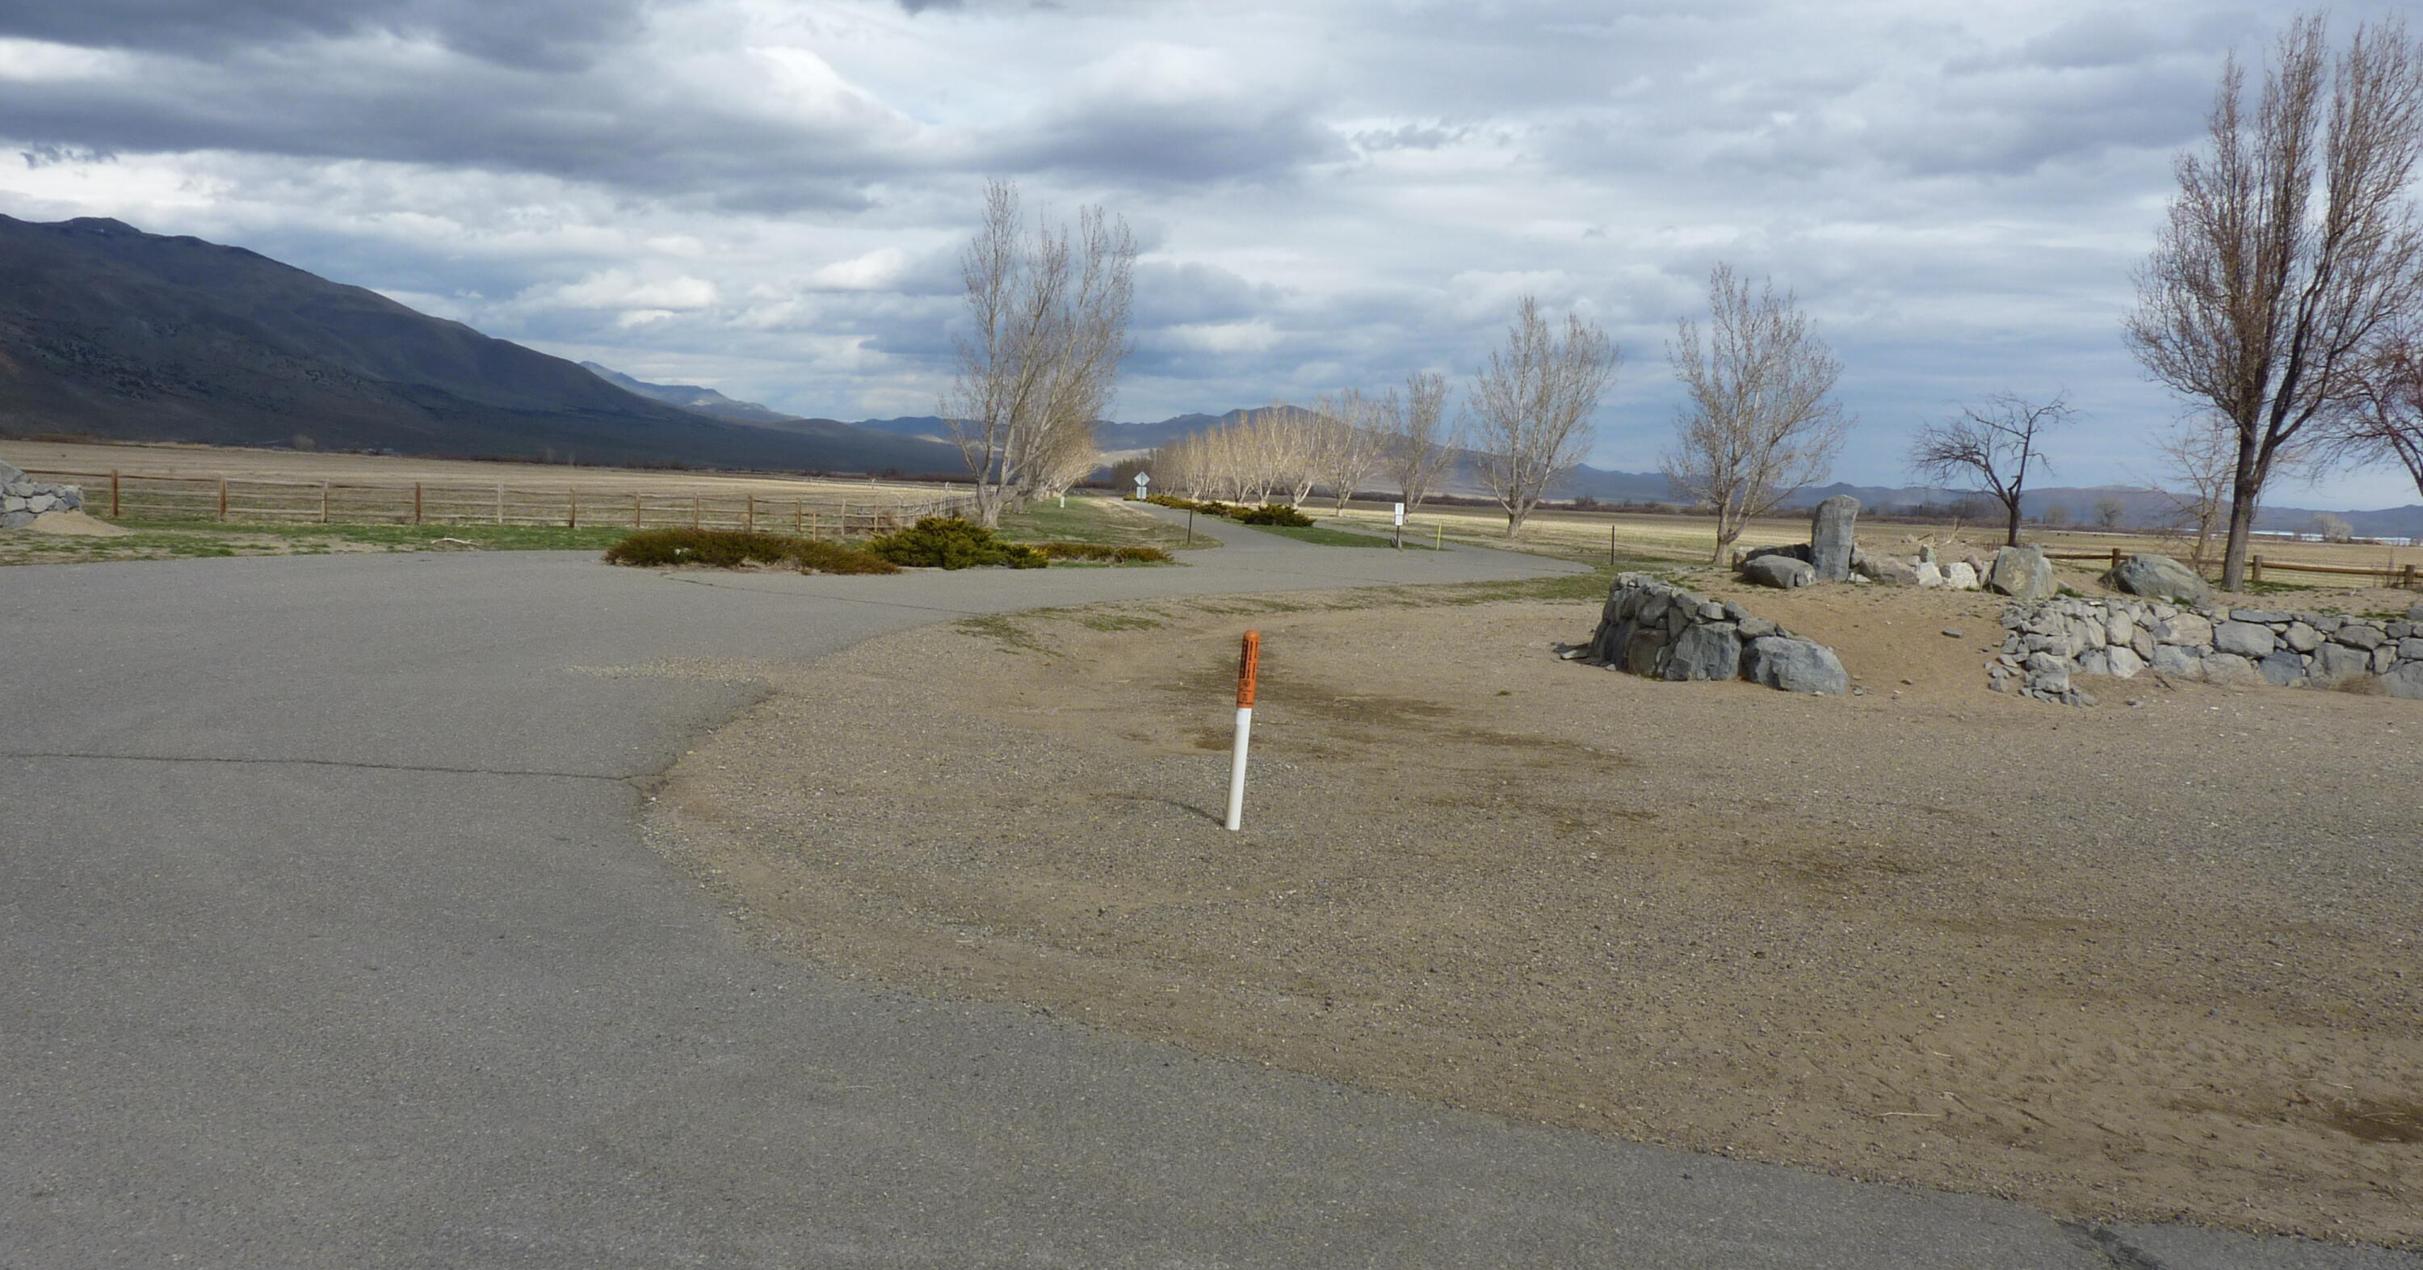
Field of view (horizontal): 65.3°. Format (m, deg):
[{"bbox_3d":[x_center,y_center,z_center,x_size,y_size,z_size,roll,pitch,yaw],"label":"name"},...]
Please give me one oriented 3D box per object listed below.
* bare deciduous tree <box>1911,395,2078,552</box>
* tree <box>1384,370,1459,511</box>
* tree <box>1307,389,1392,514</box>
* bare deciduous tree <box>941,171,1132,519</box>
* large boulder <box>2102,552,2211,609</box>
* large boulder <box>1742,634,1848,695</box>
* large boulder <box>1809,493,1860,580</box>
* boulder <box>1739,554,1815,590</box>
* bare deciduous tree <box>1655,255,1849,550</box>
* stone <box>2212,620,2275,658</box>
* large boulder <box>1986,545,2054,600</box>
[{"bbox_3d":[11.540,-2.230,28.000,2.468,2.692,2.300,4,5,22],"label":"bare deciduous tree"},{"bbox_3d":[12.949,-11.660,117.000,4.922,9.375,4.600,3,4,6],"label":"tree"},{"bbox_3d":[10.529,-14.112,146.000,6.873,9.944,6.300,3,4,4],"label":"tree"},{"bbox_3d":[-6.107,-9.982,67.000,6.778,12.448,6.500,2,4,-5],"label":"bare deciduous tree"},{"bbox_3d":[10.796,-0.617,21.600,1.172,0.617,0.800,2,4,0],"label":"large boulder"},{"bbox_3d":[5.624,0.292,18.200,0.939,0.537,0.700,2,4,0],"label":"large boulder"},{"bbox_3d":[6.979,-1.073,21.100,0.496,0.962,0.420,2,4,0],"label":"large boulder"},{"bbox_3d":[5.910,-0.651,19.700,0.731,0.337,0.500,2,4,0],"label":"boulder"},{"bbox_3d":[16.931,-6.885,59.000,5.909,9.455,5.700,4,5,16],"label":"bare deciduous tree"},{"bbox_3d":[11.588,0.048,21.200,0.669,0.414,0.420,2,4,0],"label":"stone"},{"bbox_3d":[8.659,-0.647,20.200,0.711,0.596,0.600,2,4,0],"label":"large boulder"}]

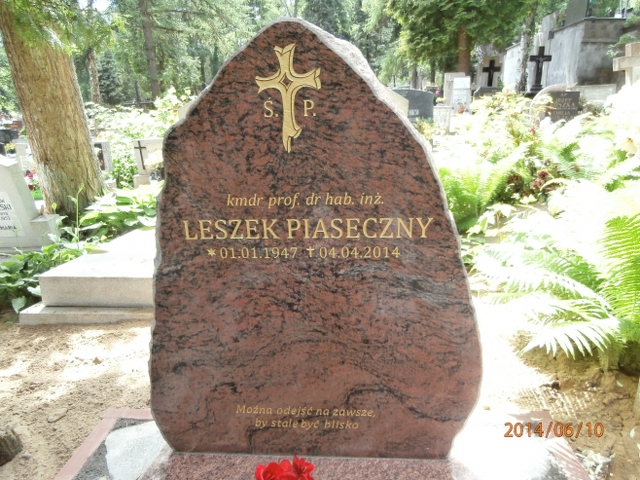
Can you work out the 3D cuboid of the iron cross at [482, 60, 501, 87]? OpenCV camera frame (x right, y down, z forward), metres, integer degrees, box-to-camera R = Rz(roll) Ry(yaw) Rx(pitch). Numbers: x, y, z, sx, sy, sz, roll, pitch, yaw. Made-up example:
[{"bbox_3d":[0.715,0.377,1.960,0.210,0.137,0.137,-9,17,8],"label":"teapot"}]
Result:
[{"bbox_3d":[4.445,-4.315,11.500,0.450,0.670,0.080,1,14,5],"label":"iron cross"}]

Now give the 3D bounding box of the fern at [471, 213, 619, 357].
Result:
[{"bbox_3d":[1.046,0.206,2.050,0.580,0.460,0.500,0,13,0],"label":"fern"}]

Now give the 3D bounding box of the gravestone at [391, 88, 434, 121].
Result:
[{"bbox_3d":[1.614,-2.443,8.000,0.900,0.570,0.140,1,14,5],"label":"gravestone"}]

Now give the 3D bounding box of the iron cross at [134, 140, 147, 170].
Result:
[{"bbox_3d":[-2.504,-1.181,6.200,0.165,0.410,0.030,0,14,2],"label":"iron cross"}]

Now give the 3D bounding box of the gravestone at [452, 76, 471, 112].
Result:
[{"bbox_3d":[3.372,-3.431,10.500,0.390,0.860,0.130,1,14,6],"label":"gravestone"}]

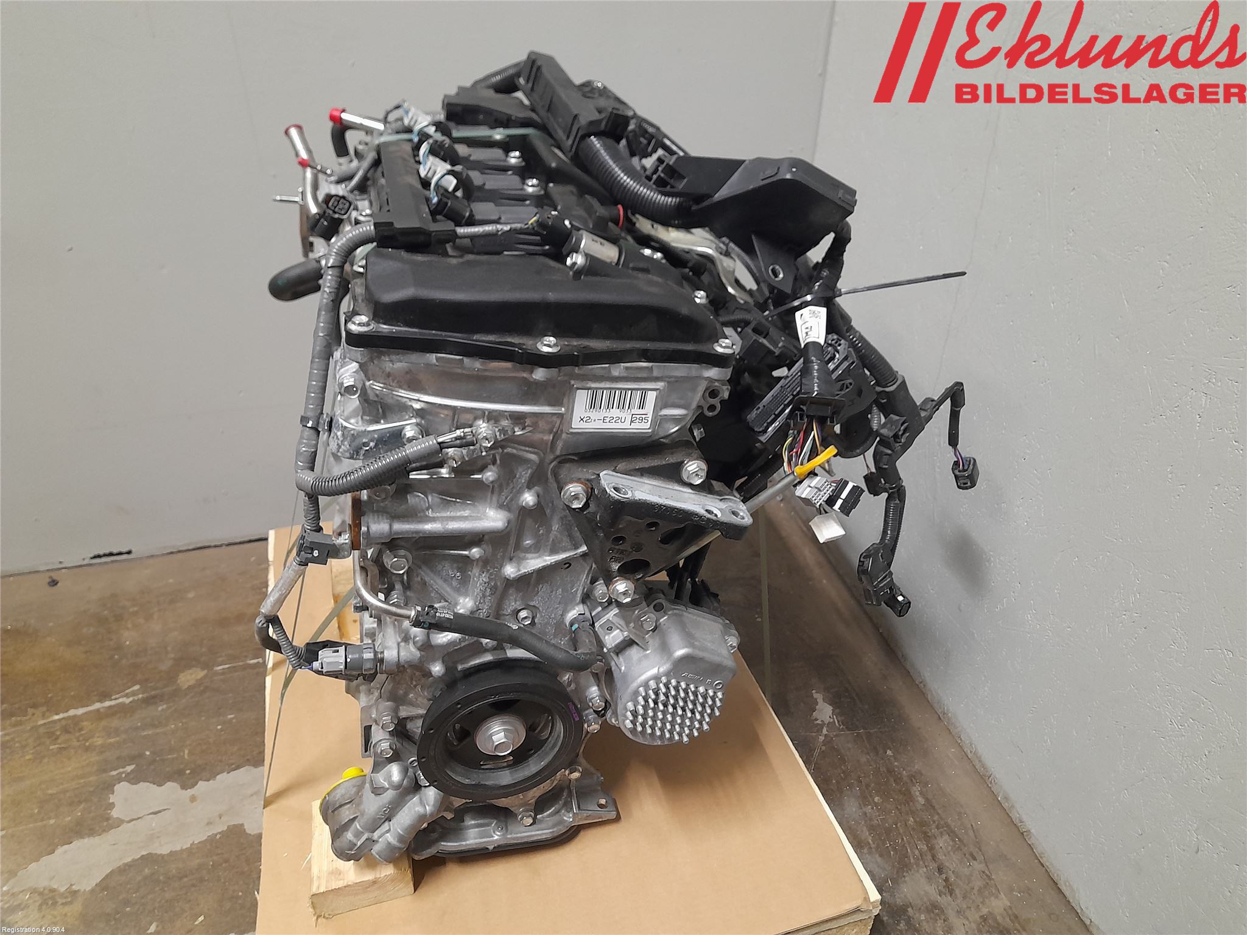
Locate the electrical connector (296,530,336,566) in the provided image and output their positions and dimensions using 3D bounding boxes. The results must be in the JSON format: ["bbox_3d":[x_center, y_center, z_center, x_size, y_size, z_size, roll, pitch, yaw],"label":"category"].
[{"bbox_3d":[-0.237,0.062,0.692,0.029,0.028,0.024,-8,37,-13],"label":"electrical connector"}]

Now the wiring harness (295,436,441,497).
[{"bbox_3d":[-0.177,-0.003,0.630,0.106,0.028,0.042,-15,36,-8],"label":"wiring harness"}]

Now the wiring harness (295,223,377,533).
[{"bbox_3d":[-0.201,-0.056,0.636,0.057,0.224,0.062,0,32,-18],"label":"wiring harness"}]

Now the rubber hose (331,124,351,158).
[{"bbox_3d":[-0.275,-0.317,0.875,0.016,0.036,0.018,-14,37,-9],"label":"rubber hose"}]

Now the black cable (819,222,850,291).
[{"bbox_3d":[0.179,-0.179,0.759,0.019,0.058,0.019,12,23,10],"label":"black cable"}]

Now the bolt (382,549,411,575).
[{"bbox_3d":[-0.170,0.071,0.678,0.021,0.021,0.013,0,32,-18],"label":"bolt"}]

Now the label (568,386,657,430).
[{"bbox_3d":[-0.007,-0.042,0.664,0.060,0.030,0.001,1,30,-17],"label":"label"}]

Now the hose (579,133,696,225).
[{"bbox_3d":[0.007,-0.255,0.806,0.038,0.039,0.138,-27,54,-33],"label":"hose"}]

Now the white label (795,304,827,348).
[{"bbox_3d":[0.155,-0.118,0.745,0.026,0.014,0.037,-3,77,11],"label":"white label"}]

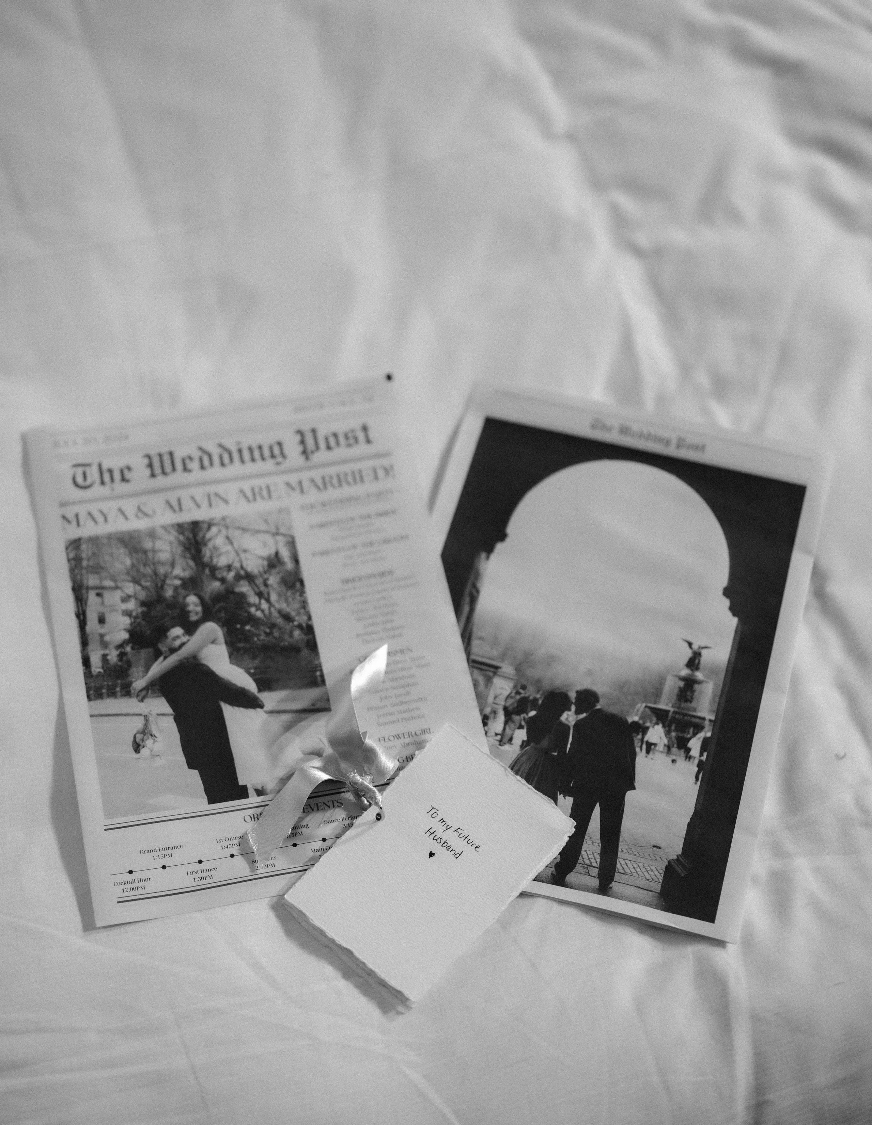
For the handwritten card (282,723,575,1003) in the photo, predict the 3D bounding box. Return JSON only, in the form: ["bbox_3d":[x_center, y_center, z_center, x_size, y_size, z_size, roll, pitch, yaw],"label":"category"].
[{"bbox_3d":[-0.003,0.164,0.995,0.093,0.008,0.137,37,65,19],"label":"handwritten card"}]

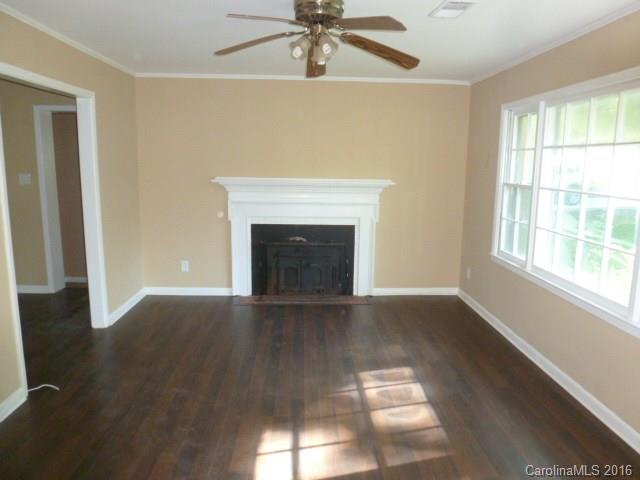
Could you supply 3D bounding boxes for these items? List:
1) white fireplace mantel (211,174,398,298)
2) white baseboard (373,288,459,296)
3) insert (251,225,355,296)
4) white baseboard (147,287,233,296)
[{"bbox_3d":[-0.179,0.006,4.994,1.980,1.356,0.200,0,10,-3],"label":"white fireplace mantel"},{"bbox_3d":[1.137,0.623,5.250,0.997,0.097,0.022,0,10,-3],"label":"white baseboard"},{"bbox_3d":[-0.197,0.222,5.265,1.192,0.838,0.300,0,10,-3],"label":"insert"},{"bbox_3d":[-1.512,0.600,5.131,0.988,0.097,0.022,0,10,-3],"label":"white baseboard"}]

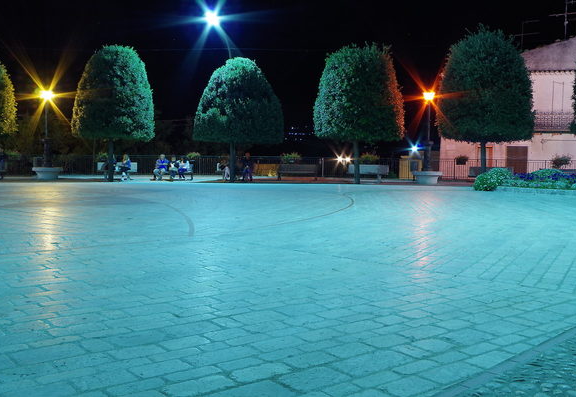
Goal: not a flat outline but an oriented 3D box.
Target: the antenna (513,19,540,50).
[{"bbox_3d":[15.814,-10.841,43.000,1.850,2.100,0.800,0,3,0],"label":"antenna"}]

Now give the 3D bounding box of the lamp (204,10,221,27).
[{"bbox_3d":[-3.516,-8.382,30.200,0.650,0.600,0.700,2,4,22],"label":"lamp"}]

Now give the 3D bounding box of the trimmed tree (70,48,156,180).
[{"bbox_3d":[-8.171,-3.941,30.213,3.800,6.298,3.800,0,3,0],"label":"trimmed tree"}]

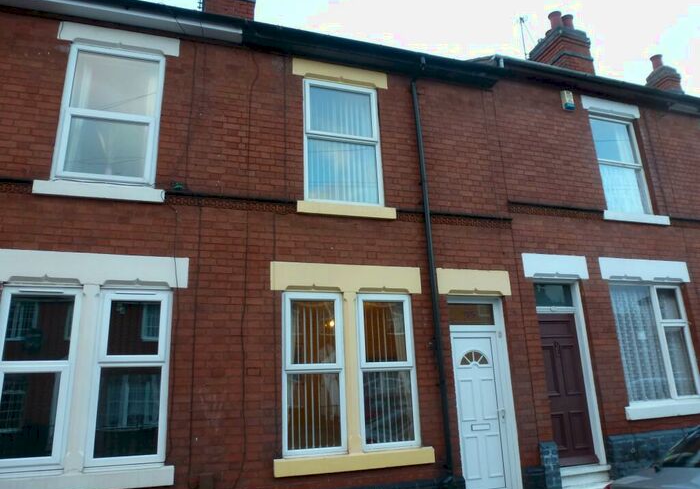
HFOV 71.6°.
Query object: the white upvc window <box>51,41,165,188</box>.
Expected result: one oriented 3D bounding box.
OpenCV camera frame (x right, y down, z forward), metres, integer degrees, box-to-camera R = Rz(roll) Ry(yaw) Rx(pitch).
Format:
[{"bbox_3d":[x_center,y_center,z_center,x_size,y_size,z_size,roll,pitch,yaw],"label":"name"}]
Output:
[{"bbox_3d":[-2.681,-1.443,5.493,1.009,1.666,0.090,3,-16,-17],"label":"white upvc window"}]

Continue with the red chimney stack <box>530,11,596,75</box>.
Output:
[{"bbox_3d":[4.681,-4.186,10.744,0.754,1.528,0.933,3,-16,-17],"label":"red chimney stack"}]

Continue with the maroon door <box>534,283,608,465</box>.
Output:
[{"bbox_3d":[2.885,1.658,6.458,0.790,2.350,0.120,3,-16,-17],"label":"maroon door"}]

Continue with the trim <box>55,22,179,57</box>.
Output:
[{"bbox_3d":[-2.687,-2.384,5.719,1.284,0.230,0.100,3,-16,-17],"label":"trim"}]

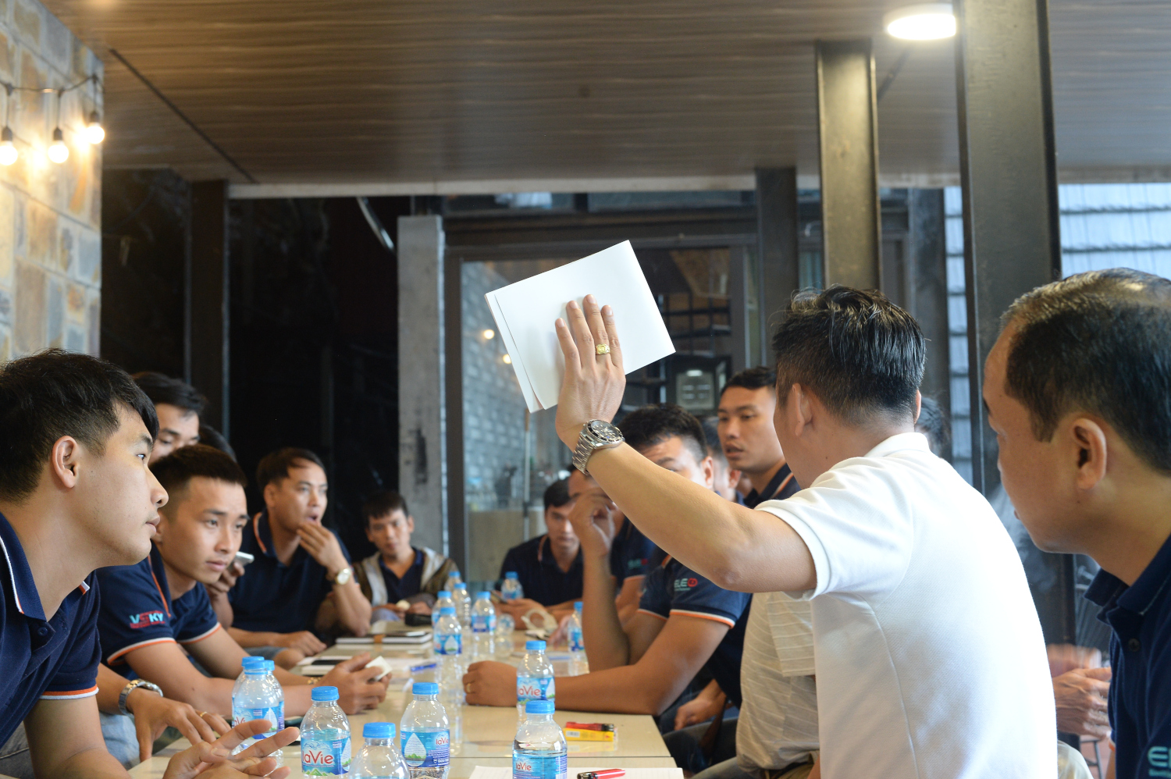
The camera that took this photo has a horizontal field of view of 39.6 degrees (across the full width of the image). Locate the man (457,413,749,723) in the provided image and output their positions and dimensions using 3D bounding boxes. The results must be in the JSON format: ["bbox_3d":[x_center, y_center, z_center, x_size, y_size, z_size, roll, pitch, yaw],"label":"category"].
[{"bbox_3d":[0.136,0.693,3.100,0.740,1.300,0.640,0,-4,-13],"label":"man"}]

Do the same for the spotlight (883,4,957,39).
[{"bbox_3d":[1.083,-1.188,5.250,0.225,0.042,0.225,-1,-4,0],"label":"spotlight"}]

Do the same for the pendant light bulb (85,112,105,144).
[{"bbox_3d":[-1.619,-0.864,5.360,0.058,0.108,0.058,-1,-4,0],"label":"pendant light bulb"}]

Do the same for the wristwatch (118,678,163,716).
[{"bbox_3d":[-0.670,0.464,2.450,0.066,0.056,0.036,39,-13,-37],"label":"wristwatch"}]

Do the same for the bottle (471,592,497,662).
[{"bbox_3d":[-0.254,0.594,4.070,0.060,0.169,0.060,-1,-4,0],"label":"bottle"}]

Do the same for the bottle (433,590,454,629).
[{"bbox_3d":[-0.353,0.597,4.090,0.060,0.169,0.060,-1,-4,0],"label":"bottle"}]

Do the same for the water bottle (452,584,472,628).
[{"bbox_3d":[-0.350,0.631,4.570,0.060,0.169,0.060,-1,-4,0],"label":"water bottle"}]

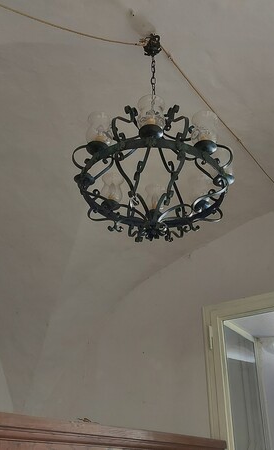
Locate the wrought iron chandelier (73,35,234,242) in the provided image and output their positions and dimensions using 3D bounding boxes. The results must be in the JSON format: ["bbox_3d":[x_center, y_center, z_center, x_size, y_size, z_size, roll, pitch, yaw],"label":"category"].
[{"bbox_3d":[0.080,-0.511,2.075,0.720,1.310,0.720,0,-28,2],"label":"wrought iron chandelier"}]

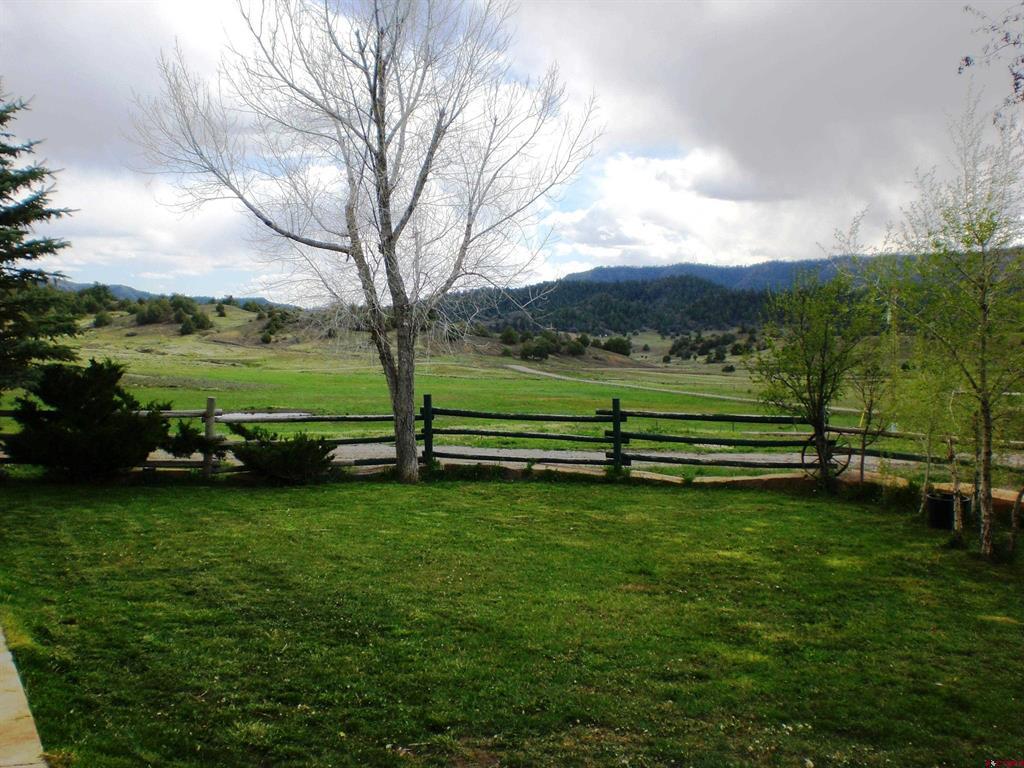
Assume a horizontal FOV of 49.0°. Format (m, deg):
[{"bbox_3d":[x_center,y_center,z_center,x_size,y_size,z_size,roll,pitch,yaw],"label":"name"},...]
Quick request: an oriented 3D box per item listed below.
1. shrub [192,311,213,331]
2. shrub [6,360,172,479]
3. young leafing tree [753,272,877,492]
[{"bbox_3d":[-49.560,-10.168,180.000,3.200,3.200,3.100,0,1,0],"label":"shrub"},{"bbox_3d":[-5.713,0.494,15.200,2.220,1.600,1.900,0,1,0],"label":"shrub"},{"bbox_3d":[3.983,-0.020,14.800,1.630,2.900,1.600,0,1,0],"label":"young leafing tree"}]

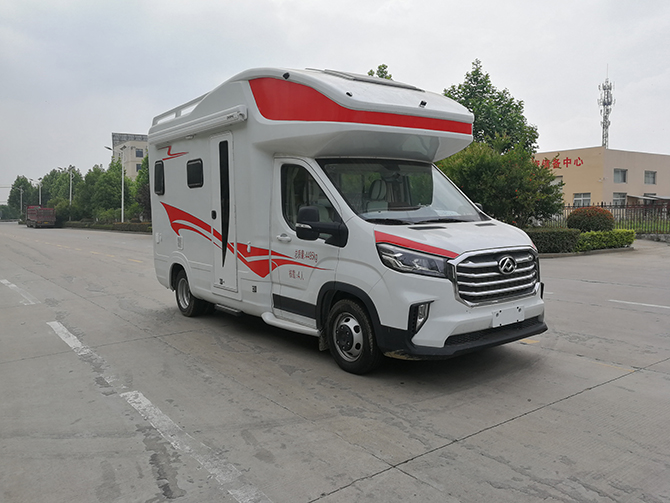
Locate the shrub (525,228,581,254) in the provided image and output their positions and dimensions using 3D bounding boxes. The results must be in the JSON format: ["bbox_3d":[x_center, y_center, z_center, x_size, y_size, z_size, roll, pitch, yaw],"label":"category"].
[{"bbox_3d":[6.999,-0.305,17.300,2.200,0.800,1.400,-4,5,-34],"label":"shrub"}]

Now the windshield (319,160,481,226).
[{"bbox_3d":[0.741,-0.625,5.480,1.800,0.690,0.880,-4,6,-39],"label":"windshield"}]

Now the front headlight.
[{"bbox_3d":[0.645,0.073,4.435,0.330,0.270,0.560,-4,6,-39],"label":"front headlight"}]

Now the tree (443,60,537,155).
[{"bbox_3d":[6.262,-4.283,22.500,4.800,8.000,4.800,-1,4,0],"label":"tree"}]

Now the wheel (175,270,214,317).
[{"bbox_3d":[-2.036,0.593,7.736,0.420,0.690,0.690,-4,6,-39],"label":"wheel"}]

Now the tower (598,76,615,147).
[{"bbox_3d":[75.301,-28.567,145.000,4.200,38.000,4.200,-1,4,0],"label":"tower"}]

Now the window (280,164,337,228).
[{"bbox_3d":[-0.251,-0.535,5.174,0.100,0.710,0.930,-4,6,-39],"label":"window"}]

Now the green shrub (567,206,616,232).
[{"bbox_3d":[9.628,-0.877,19.700,1.800,1.500,1.800,-1,4,0],"label":"green shrub"}]

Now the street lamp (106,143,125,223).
[{"bbox_3d":[-20.061,-5.885,48.000,1.900,7.900,0.400,-4,5,-37],"label":"street lamp"}]

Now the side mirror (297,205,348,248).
[{"bbox_3d":[-0.147,-0.233,4.671,0.440,0.380,0.240,-4,6,-39],"label":"side mirror"}]

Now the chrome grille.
[{"bbox_3d":[1.479,0.219,4.640,1.260,0.390,0.160,-4,6,-39],"label":"chrome grille"}]

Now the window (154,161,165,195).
[{"bbox_3d":[-2.594,-1.089,7.746,0.060,0.530,0.360,-4,6,-39],"label":"window"}]

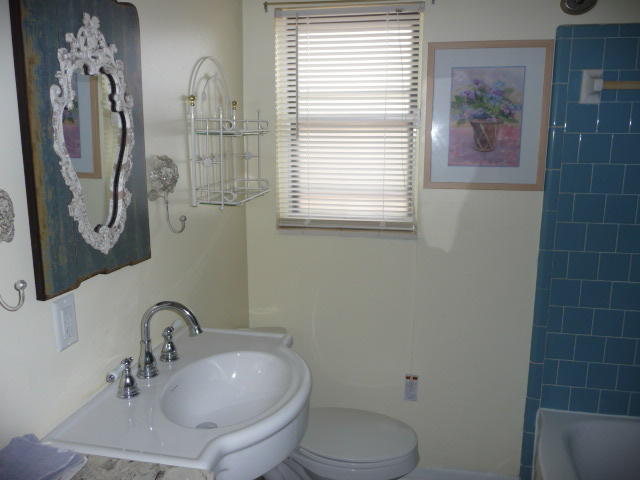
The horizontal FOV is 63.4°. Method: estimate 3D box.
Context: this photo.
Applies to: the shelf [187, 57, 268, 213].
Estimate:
[{"bbox_3d":[-0.288,-0.364,1.745,0.154,0.478,0.405,2,10,9],"label":"shelf"}]

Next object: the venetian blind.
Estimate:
[{"bbox_3d":[0.107,-0.459,2.037,0.565,0.845,0.080,2,10,10],"label":"venetian blind"}]

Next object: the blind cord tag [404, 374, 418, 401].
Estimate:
[{"bbox_3d":[0.388,0.628,2.193,0.056,0.116,0.010,2,10,10],"label":"blind cord tag"}]

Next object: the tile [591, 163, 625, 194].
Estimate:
[{"bbox_3d":[1.056,-0.222,1.899,0.108,0.108,0.010,2,10,10],"label":"tile"}]

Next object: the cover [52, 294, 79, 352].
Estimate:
[{"bbox_3d":[-0.502,0.160,1.026,0.007,0.109,0.068,2,10,9],"label":"cover"}]

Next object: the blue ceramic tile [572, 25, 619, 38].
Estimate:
[{"bbox_3d":[0.978,-0.739,1.839,0.152,0.045,0.013,2,10,10],"label":"blue ceramic tile"}]

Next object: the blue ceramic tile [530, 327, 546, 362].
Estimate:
[{"bbox_3d":[0.866,0.414,2.053,0.051,0.152,0.010,2,11,9],"label":"blue ceramic tile"}]

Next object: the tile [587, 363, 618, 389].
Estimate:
[{"bbox_3d":[1.106,0.534,2.028,0.108,0.108,0.010,2,10,10],"label":"tile"}]

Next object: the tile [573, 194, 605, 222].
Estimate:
[{"bbox_3d":[1.009,-0.118,1.942,0.107,0.108,0.010,2,10,10],"label":"tile"}]

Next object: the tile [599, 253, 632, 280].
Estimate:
[{"bbox_3d":[1.108,0.103,1.949,0.108,0.108,0.010,2,10,10],"label":"tile"}]

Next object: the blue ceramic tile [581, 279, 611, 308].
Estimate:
[{"bbox_3d":[1.060,0.209,1.990,0.107,0.108,0.010,2,10,10],"label":"blue ceramic tile"}]

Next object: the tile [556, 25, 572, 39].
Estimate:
[{"bbox_3d":[0.875,-0.743,1.857,0.052,0.045,0.013,2,10,10],"label":"tile"}]

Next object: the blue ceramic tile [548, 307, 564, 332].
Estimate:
[{"bbox_3d":[0.918,0.309,2.023,0.053,0.108,0.010,2,10,9],"label":"blue ceramic tile"}]

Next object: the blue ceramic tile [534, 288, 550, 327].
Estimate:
[{"bbox_3d":[0.866,0.264,2.026,0.051,0.152,0.010,2,11,9],"label":"blue ceramic tile"}]

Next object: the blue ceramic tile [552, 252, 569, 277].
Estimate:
[{"bbox_3d":[0.920,0.094,1.985,0.053,0.108,0.010,2,11,9],"label":"blue ceramic tile"}]

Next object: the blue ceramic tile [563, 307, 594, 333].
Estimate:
[{"bbox_3d":[1.006,0.315,2.019,0.107,0.108,0.010,2,10,10],"label":"blue ceramic tile"}]

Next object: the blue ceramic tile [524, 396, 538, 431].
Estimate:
[{"bbox_3d":[0.860,0.713,2.105,0.051,0.152,0.010,2,10,9],"label":"blue ceramic tile"}]

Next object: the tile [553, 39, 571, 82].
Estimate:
[{"bbox_3d":[0.869,-0.640,1.858,0.051,0.152,0.015,2,10,10],"label":"tile"}]

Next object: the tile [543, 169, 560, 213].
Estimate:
[{"bbox_3d":[0.875,-0.190,1.956,0.053,0.153,0.013,2,10,10],"label":"tile"}]

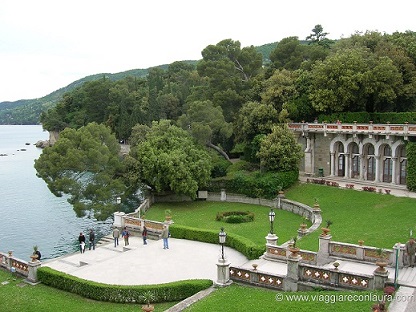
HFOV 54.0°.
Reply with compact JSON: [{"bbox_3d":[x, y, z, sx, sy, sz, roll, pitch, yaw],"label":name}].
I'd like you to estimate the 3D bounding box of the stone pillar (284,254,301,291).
[{"bbox_3d":[5.153,7.138,24.864,0.750,2.033,0.750,2,5,24],"label":"stone pillar"}]

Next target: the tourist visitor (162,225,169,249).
[{"bbox_3d":[-3.468,6.704,33.438,0.560,1.820,0.420,-1,5,-12],"label":"tourist visitor"}]

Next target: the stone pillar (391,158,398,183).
[{"bbox_3d":[22.982,1.811,50.230,0.495,3.316,0.495,-4,6,-37],"label":"stone pillar"}]

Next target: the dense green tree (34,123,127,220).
[{"bbox_3d":[-15.290,1.859,49.000,10.300,11.200,8.800,0,5,0],"label":"dense green tree"}]

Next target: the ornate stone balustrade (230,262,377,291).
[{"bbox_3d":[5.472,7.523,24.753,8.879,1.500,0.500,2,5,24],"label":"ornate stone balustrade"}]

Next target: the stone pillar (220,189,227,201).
[{"bbox_3d":[2.019,4.979,51.957,0.660,1.453,0.660,0,5,6],"label":"stone pillar"}]

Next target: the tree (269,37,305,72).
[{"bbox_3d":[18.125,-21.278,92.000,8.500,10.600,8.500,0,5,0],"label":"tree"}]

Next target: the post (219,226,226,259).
[{"bbox_3d":[0.974,5.579,25.949,0.480,2.075,0.480,2,5,27],"label":"post"}]

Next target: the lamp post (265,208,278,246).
[{"bbox_3d":[5.076,5.931,32.805,0.950,3.400,0.950,2,5,24],"label":"lamp post"}]

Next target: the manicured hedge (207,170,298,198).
[{"bbox_3d":[5.955,3.665,54.234,11.484,2.871,3.960,0,5,-3],"label":"manicured hedge"}]

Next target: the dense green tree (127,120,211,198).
[{"bbox_3d":[-5.398,0.394,57.731,10.900,10.639,9.500,0,5,0],"label":"dense green tree"}]

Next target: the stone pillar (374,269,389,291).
[{"bbox_3d":[9.349,6.705,21.961,0.614,0.921,0.614,3,5,30],"label":"stone pillar"}]

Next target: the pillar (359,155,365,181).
[{"bbox_3d":[20.246,1.553,53.637,0.495,3.301,0.495,-4,6,-37],"label":"pillar"}]

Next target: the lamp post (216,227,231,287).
[{"bbox_3d":[0.980,6.364,26.013,0.920,3.650,0.920,2,5,27],"label":"lamp post"}]

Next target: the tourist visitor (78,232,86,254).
[{"bbox_3d":[-10.079,6.974,32.744,0.550,1.670,0.380,0,5,-6],"label":"tourist visitor"}]

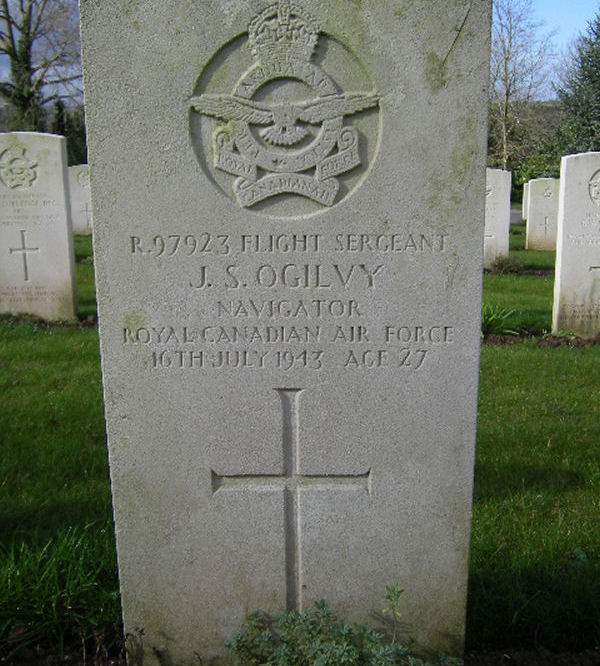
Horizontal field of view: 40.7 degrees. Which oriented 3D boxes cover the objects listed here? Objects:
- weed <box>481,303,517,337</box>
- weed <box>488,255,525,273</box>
[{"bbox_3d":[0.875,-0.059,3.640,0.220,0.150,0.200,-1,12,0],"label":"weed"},{"bbox_3d":[1.659,-0.550,6.500,0.280,0.130,0.220,-1,12,0],"label":"weed"}]

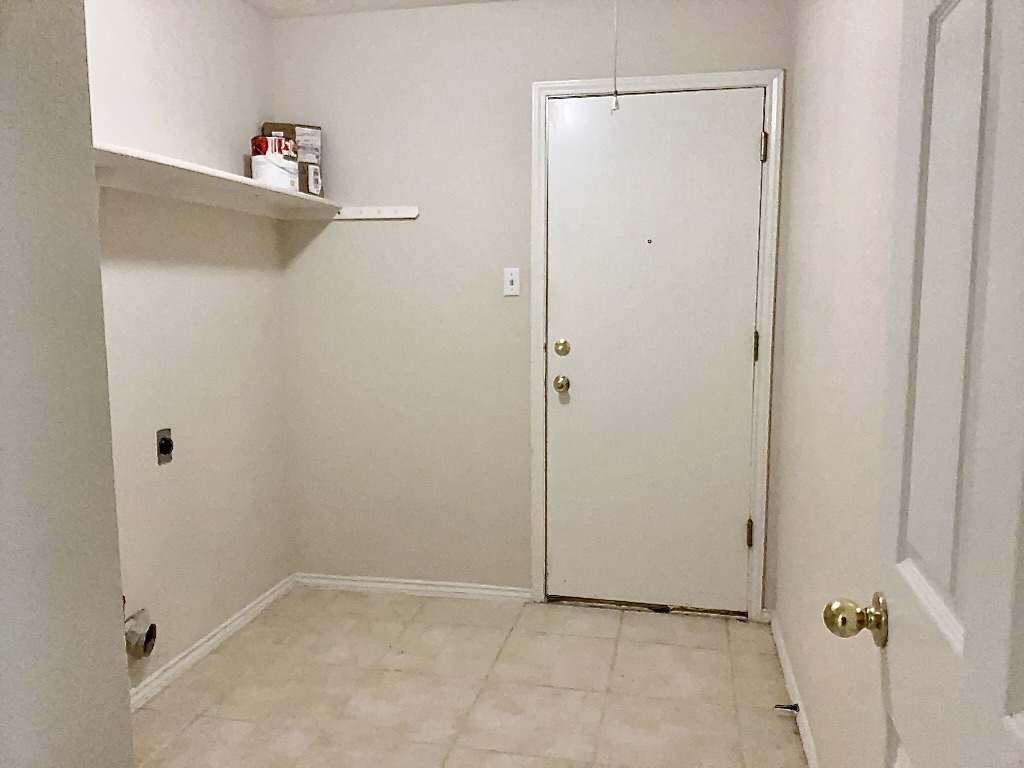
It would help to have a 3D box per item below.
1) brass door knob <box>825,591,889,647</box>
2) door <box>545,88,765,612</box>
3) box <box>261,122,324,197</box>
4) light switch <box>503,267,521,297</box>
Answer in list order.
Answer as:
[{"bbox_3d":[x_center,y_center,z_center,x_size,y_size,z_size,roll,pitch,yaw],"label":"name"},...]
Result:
[{"bbox_3d":[0.417,0.286,0.977,0.067,0.065,0.065,2,7,14],"label":"brass door knob"},{"bbox_3d":[0.548,-0.104,3.188,0.815,2.030,0.045,1,7,12],"label":"door"},{"bbox_3d":[-0.880,-0.879,3.204,0.216,0.281,0.140,-3,7,-22],"label":"box"},{"bbox_3d":[-0.002,-0.414,3.239,0.070,0.115,0.013,1,7,12],"label":"light switch"}]

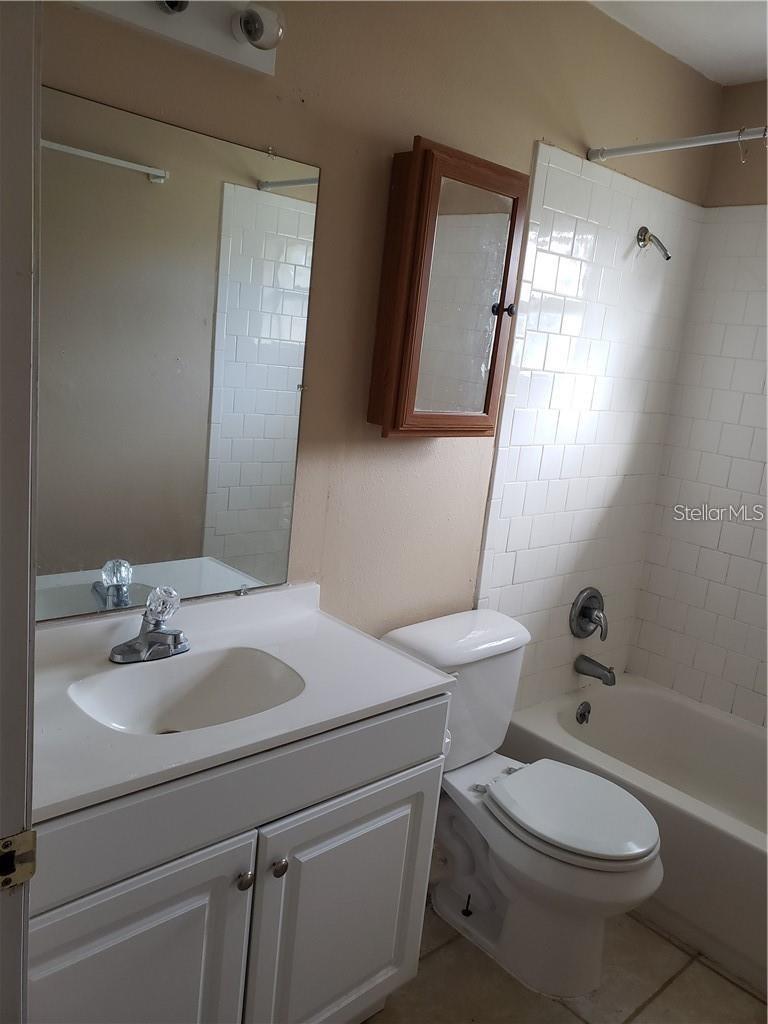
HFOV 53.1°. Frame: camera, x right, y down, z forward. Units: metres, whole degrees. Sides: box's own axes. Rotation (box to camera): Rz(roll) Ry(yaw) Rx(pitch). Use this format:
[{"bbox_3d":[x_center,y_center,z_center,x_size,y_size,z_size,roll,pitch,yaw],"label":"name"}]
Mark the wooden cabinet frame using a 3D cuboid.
[{"bbox_3d":[0.161,-0.511,1.873,0.392,0.650,0.120,-5,15,-42],"label":"wooden cabinet frame"}]

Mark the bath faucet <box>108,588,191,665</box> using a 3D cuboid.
[{"bbox_3d":[-0.418,0.211,1.448,0.155,0.157,0.138,-5,15,-42],"label":"bath faucet"}]

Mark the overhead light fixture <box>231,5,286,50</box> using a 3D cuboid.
[{"bbox_3d":[-0.230,-0.876,1.388,0.070,0.068,0.100,-5,15,-42],"label":"overhead light fixture"}]

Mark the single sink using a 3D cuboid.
[{"bbox_3d":[-0.341,0.380,1.392,0.410,0.140,0.285,-5,15,-42],"label":"single sink"}]

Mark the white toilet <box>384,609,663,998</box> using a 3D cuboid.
[{"bbox_3d":[0.341,0.728,1.940,0.435,0.730,0.735,-5,15,-42],"label":"white toilet"}]

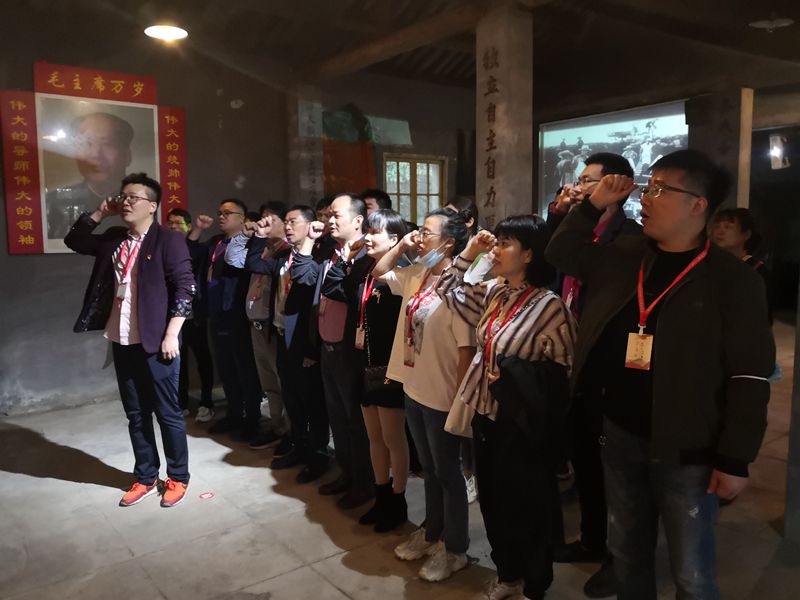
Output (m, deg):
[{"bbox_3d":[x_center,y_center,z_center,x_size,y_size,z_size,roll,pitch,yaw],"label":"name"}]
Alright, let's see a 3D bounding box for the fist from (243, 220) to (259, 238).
[{"bbox_3d":[-1.042,-0.491,4.350,0.100,0.110,0.100,4,6,40],"label":"fist"}]

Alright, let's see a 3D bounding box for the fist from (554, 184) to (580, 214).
[{"bbox_3d":[0.698,-0.419,2.600,0.100,0.115,0.100,-3,5,-28],"label":"fist"}]

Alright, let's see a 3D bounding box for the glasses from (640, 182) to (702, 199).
[{"bbox_3d":[0.796,-0.315,1.830,0.140,0.045,0.140,14,2,-12],"label":"glasses"}]

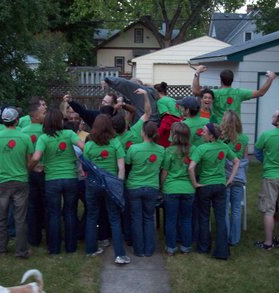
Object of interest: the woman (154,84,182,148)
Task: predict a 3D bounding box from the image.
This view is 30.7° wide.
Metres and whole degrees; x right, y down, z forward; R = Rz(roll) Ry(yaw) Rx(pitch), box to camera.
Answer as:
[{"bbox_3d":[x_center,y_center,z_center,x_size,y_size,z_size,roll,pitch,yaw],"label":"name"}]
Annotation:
[{"bbox_3d":[0.401,-0.075,6.984,0.450,1.500,0.450,8,12,39],"label":"woman"}]

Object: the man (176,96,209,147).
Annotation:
[{"bbox_3d":[0.680,0.320,6.489,0.520,1.820,0.380,-3,10,-25],"label":"man"}]

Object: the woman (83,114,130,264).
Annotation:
[{"bbox_3d":[-0.371,0.478,5.838,0.540,1.680,0.420,1,7,2],"label":"woman"}]

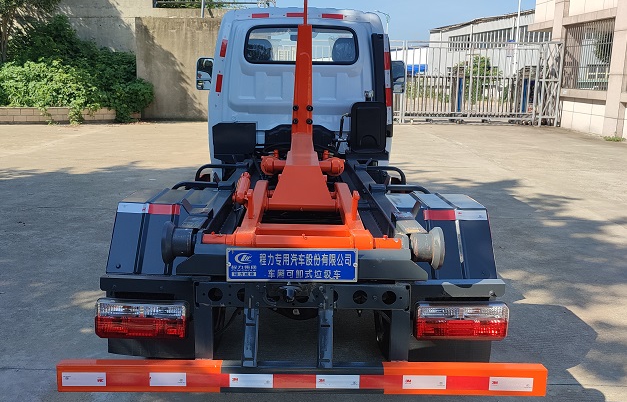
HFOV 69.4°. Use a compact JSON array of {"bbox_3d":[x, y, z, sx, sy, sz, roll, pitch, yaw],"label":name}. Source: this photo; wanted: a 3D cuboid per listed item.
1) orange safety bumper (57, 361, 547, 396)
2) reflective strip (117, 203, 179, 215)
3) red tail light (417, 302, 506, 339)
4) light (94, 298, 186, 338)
[{"bbox_3d":[-0.033,0.616,1.583,1.675,0.100,0.050,1,11,-1],"label":"orange safety bumper"},{"bbox_3d":[-0.799,0.036,2.190,0.305,0.050,0.012,1,-24,-1],"label":"reflective strip"},{"bbox_3d":[0.576,0.463,1.770,0.335,0.140,0.075,1,11,-1],"label":"red tail light"},{"bbox_3d":[-0.661,0.449,1.760,0.335,0.140,0.075,1,11,-1],"label":"light"}]

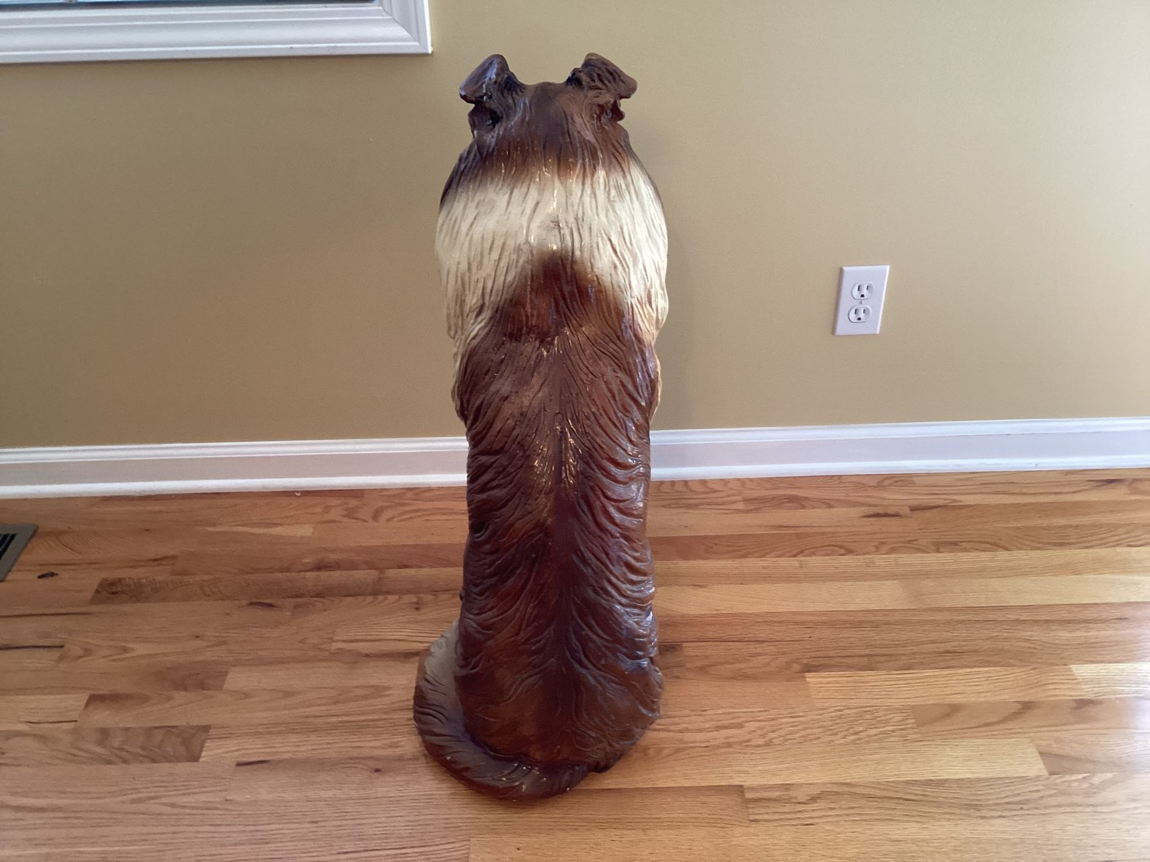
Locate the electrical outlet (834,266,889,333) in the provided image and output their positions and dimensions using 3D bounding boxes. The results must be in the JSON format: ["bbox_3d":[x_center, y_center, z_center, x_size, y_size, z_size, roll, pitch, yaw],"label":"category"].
[{"bbox_3d":[0.434,-0.195,1.560,0.070,0.115,0.008,-2,34,-1],"label":"electrical outlet"}]

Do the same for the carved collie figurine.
[{"bbox_3d":[-0.057,-0.014,1.161,0.300,0.785,0.465,-4,34,-4],"label":"carved collie figurine"}]

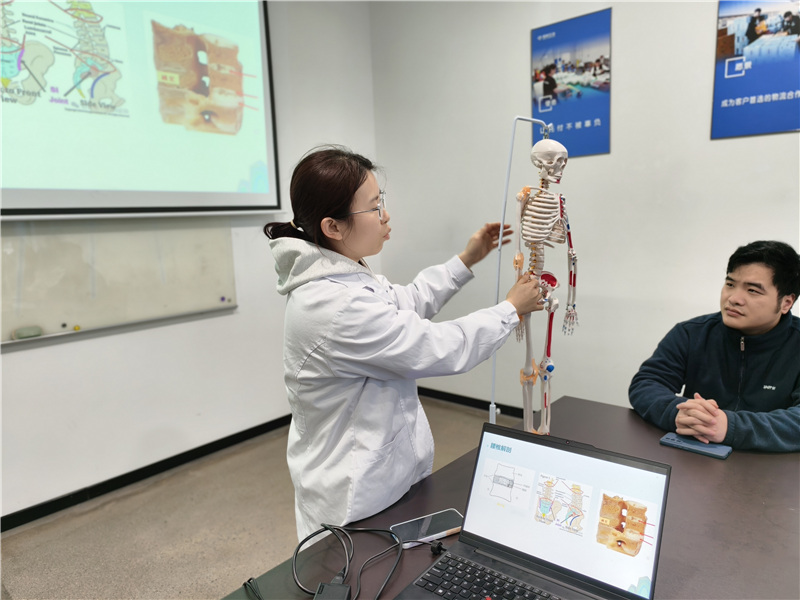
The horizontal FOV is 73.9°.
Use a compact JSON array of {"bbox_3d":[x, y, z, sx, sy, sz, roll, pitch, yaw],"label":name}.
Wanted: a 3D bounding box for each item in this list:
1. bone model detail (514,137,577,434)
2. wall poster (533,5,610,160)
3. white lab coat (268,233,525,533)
[{"bbox_3d":[0.382,-0.004,1.428,0.220,0.837,0.135,-7,11,-40],"label":"bone model detail"},{"bbox_3d":[1.016,-1.262,3.197,0.499,0.799,0.025,5,11,42],"label":"wall poster"},{"bbox_3d":[0.015,0.271,1.362,0.600,0.880,0.480,-3,8,-6],"label":"white lab coat"}]

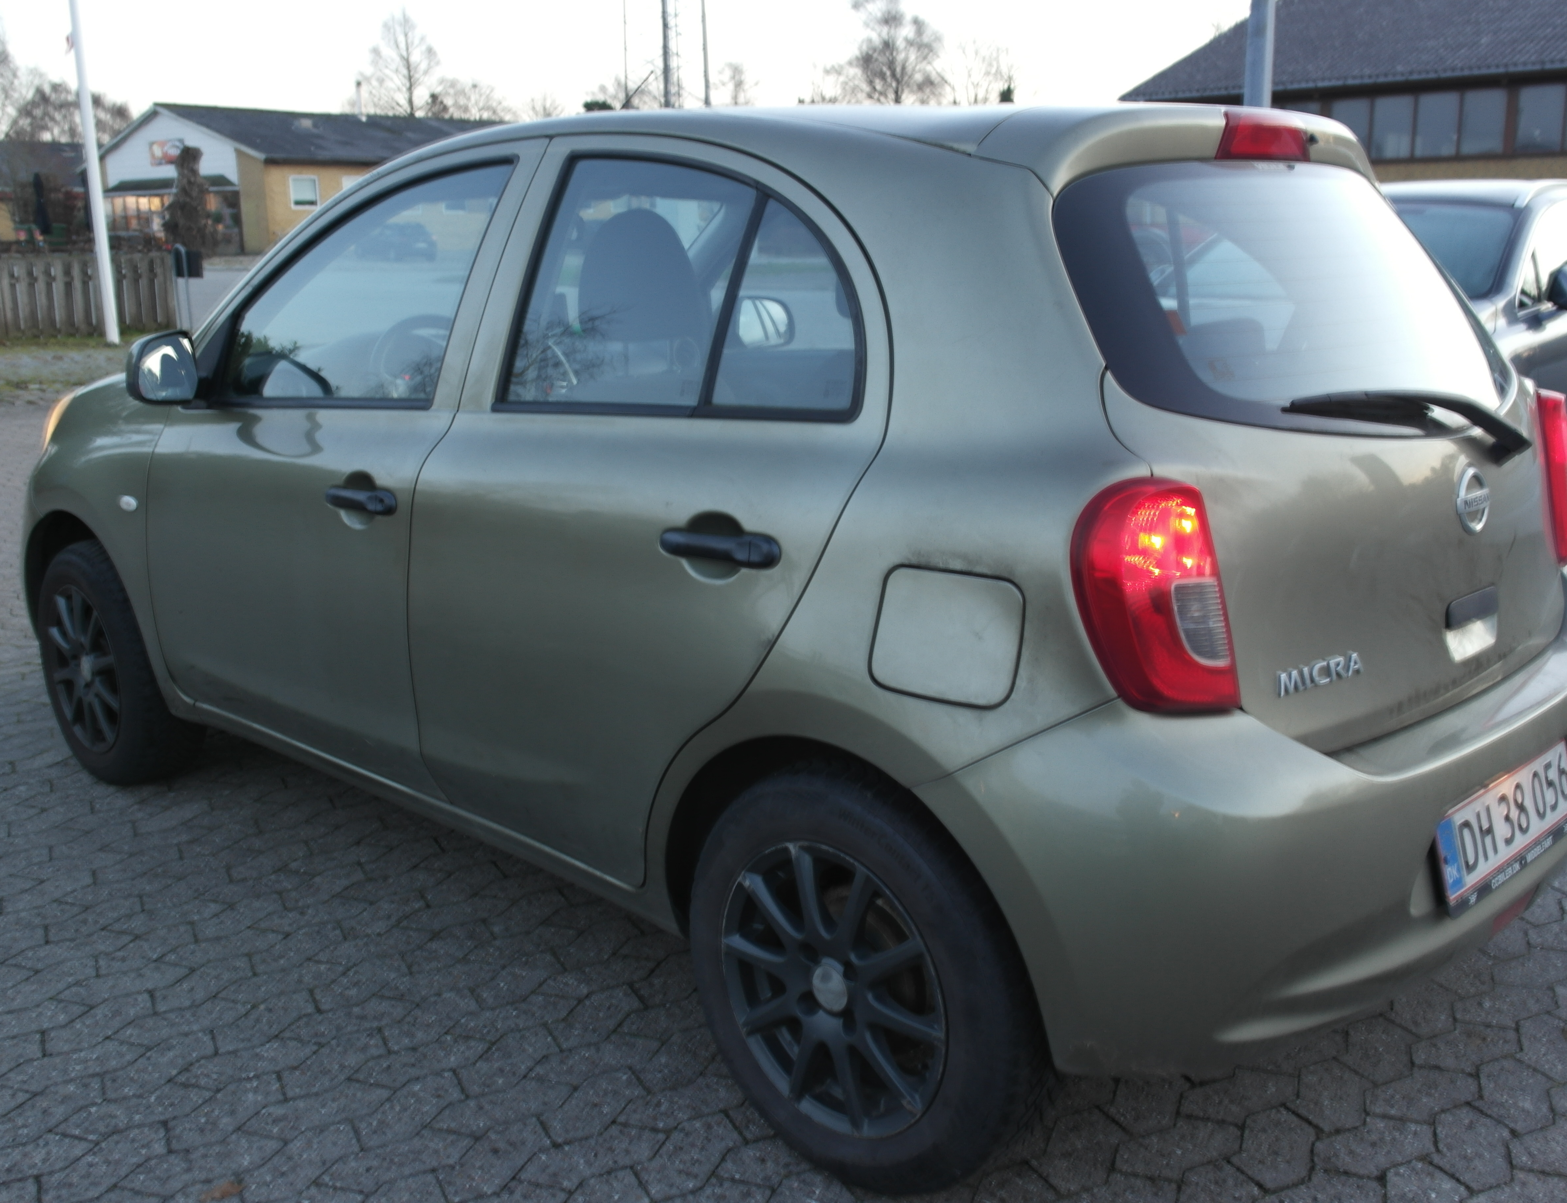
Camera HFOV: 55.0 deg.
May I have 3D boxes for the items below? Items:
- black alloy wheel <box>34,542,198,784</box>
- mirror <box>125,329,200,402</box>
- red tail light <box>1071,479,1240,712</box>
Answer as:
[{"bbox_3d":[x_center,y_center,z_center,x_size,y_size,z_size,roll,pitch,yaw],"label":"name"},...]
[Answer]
[{"bbox_3d":[-1.659,0.155,3.768,0.590,0.590,0.175,12,18,43],"label":"black alloy wheel"},{"bbox_3d":[-1.203,-0.452,2.906,0.105,0.145,0.160,10,17,37],"label":"mirror"},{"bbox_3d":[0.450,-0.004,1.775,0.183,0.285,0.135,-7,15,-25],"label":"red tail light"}]

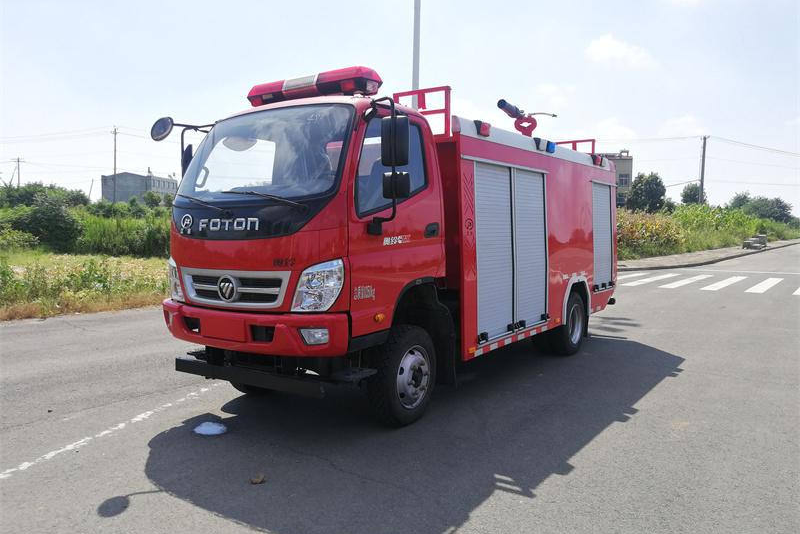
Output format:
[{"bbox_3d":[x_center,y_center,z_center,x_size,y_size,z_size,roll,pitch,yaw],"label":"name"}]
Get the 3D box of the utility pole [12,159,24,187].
[{"bbox_3d":[-44.570,-7.770,73.000,1.400,10.000,0.300,-2,4,-30],"label":"utility pole"}]

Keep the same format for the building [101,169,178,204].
[{"bbox_3d":[-68.700,-16.660,174.000,14.000,16.300,30.000,1,3,9],"label":"building"}]

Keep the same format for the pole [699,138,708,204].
[{"bbox_3d":[24.280,-5.960,50.000,0.600,9.400,0.350,2,4,30],"label":"pole"}]

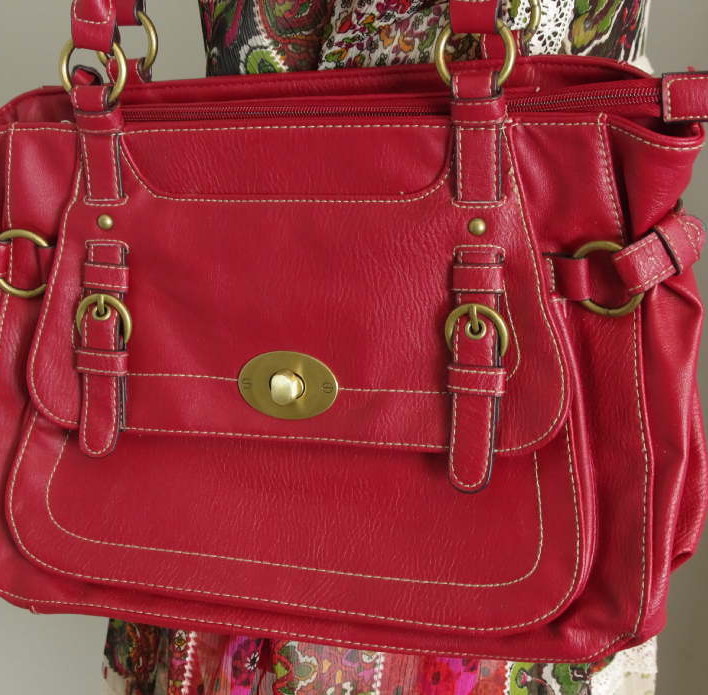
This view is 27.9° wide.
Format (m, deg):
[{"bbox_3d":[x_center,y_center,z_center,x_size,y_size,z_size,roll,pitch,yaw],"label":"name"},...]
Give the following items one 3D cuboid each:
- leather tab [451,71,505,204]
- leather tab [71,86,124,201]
[{"bbox_3d":[0.061,-0.102,0.695,0.025,0.065,0.014,3,11,20],"label":"leather tab"},{"bbox_3d":[-0.139,-0.111,0.776,0.024,0.062,0.014,3,11,20],"label":"leather tab"}]

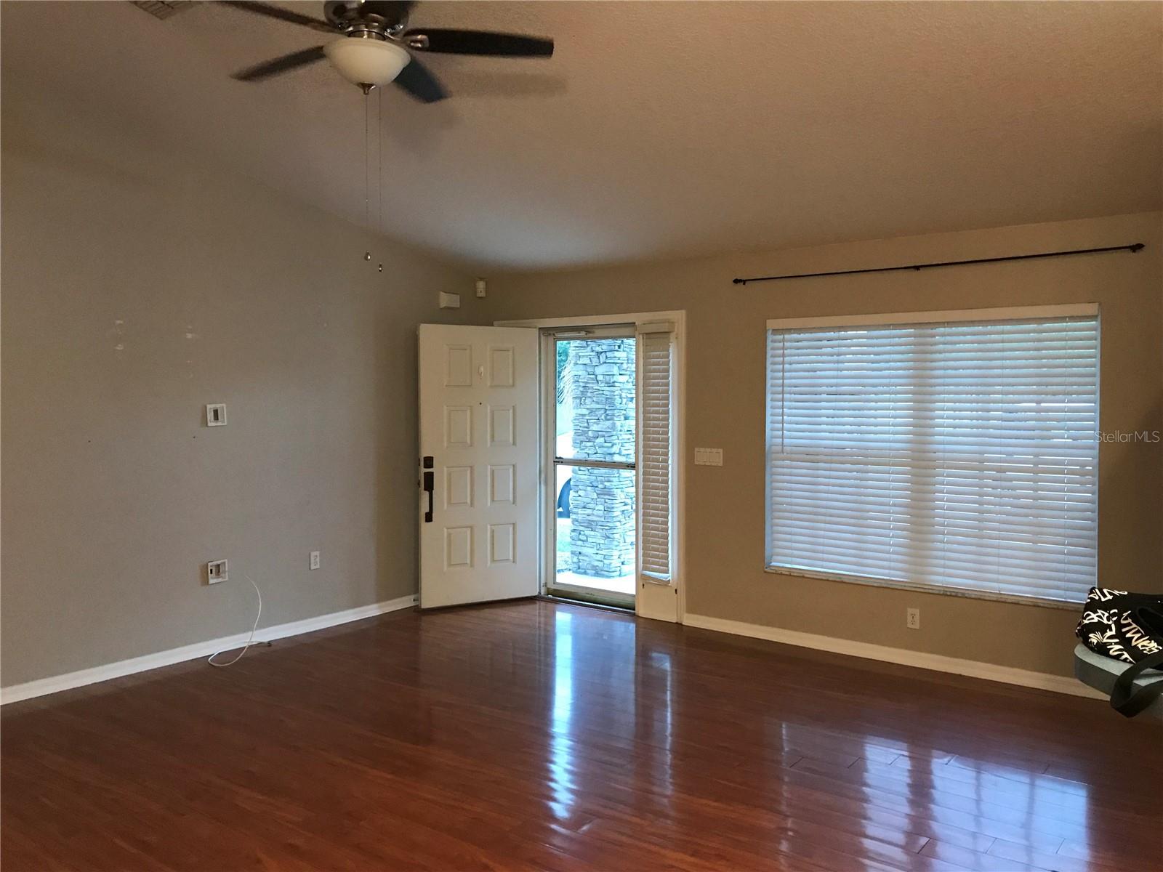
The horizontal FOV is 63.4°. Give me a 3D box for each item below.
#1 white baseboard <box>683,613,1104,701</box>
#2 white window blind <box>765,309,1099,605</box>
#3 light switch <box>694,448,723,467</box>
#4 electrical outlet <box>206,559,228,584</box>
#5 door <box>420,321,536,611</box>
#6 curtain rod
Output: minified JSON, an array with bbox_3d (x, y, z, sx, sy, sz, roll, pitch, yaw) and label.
[{"bbox_3d":[1.679,1.272,5.559,2.512,0.083,0.015,2,3,38],"label":"white baseboard"},{"bbox_3d":[1.907,0.076,5.367,1.834,1.548,0.070,2,3,38],"label":"white window blind"},{"bbox_3d":[0.833,0.140,6.167,0.207,0.114,0.010,2,3,38],"label":"light switch"},{"bbox_3d":[-2.194,0.824,5.689,0.020,0.130,0.128,2,3,38],"label":"electrical outlet"},{"bbox_3d":[-0.747,0.213,6.938,0.914,2.032,0.045,-1,3,-26],"label":"door"},{"bbox_3d":[1.855,-0.942,5.264,2.248,0.050,0.080,2,3,38],"label":"curtain rod"}]

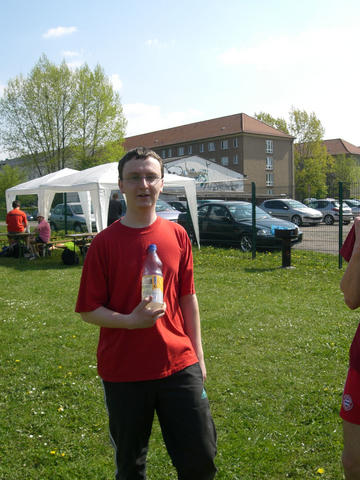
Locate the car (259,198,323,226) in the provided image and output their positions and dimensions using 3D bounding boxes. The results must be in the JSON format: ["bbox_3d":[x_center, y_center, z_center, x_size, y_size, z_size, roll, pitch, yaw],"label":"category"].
[{"bbox_3d":[5.850,-1.588,29.000,1.660,1.430,3.840,-3,5,-33],"label":"car"}]

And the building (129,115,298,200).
[{"bbox_3d":[1.274,-15.485,111.920,12.000,17.200,50.000,-4,5,-35],"label":"building"}]

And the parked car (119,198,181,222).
[{"bbox_3d":[-1.650,-0.847,20.000,1.700,1.430,4.200,-3,5,-34],"label":"parked car"}]

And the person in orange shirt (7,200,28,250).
[{"bbox_3d":[-4.548,-0.375,14.700,0.550,1.330,0.680,0,4,6],"label":"person in orange shirt"}]

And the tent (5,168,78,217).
[{"bbox_3d":[-3.710,-1.128,17.300,3.000,2.430,3.000,-4,5,-38],"label":"tent"}]

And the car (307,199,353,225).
[{"bbox_3d":[7.950,-1.764,30.900,1.680,1.460,4.000,-4,5,-37],"label":"car"}]

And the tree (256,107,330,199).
[{"bbox_3d":[23.264,-16.668,108.000,14.000,19.500,13.000,0,4,12],"label":"tree"}]

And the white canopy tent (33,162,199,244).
[{"bbox_3d":[-1.700,-0.941,14.500,3.000,2.430,3.000,-4,5,-38],"label":"white canopy tent"}]

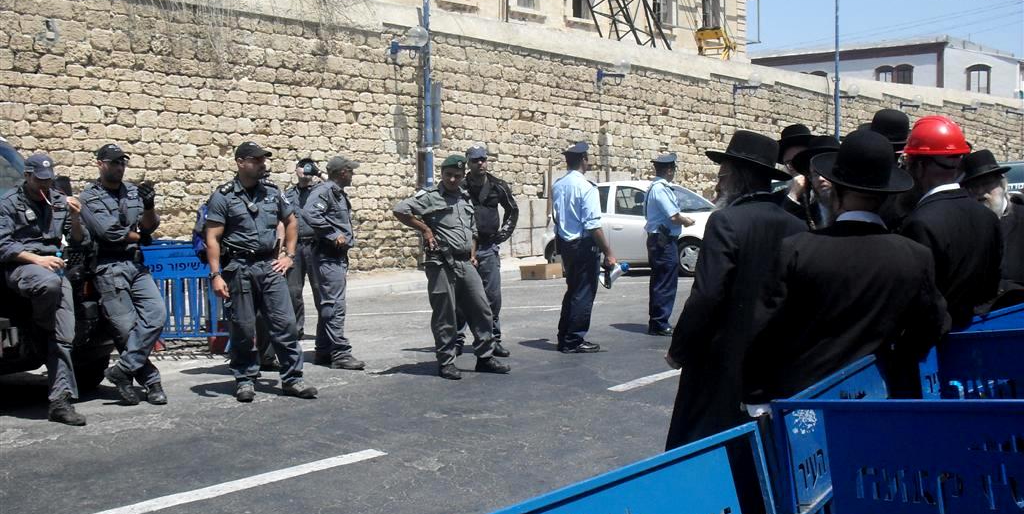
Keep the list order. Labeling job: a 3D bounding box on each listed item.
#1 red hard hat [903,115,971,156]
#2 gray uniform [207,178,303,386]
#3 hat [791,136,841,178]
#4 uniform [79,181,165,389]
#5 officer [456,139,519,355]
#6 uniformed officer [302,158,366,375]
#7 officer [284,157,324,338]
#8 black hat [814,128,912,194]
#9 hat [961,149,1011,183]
[{"bbox_3d":[1.626,-0.461,4.300,0.235,0.155,0.285,-2,3,-45],"label":"red hard hat"},{"bbox_3d":[-1.837,0.175,8.050,0.630,1.470,0.420,-1,3,-22],"label":"gray uniform"},{"bbox_3d":[1.427,-0.465,5.150,0.330,0.140,0.370,-1,-12,-24],"label":"hat"},{"bbox_3d":[-2.658,0.187,7.650,0.560,1.390,0.480,-2,4,-29],"label":"uniform"},{"bbox_3d":[-0.226,-0.051,9.600,0.580,1.820,0.420,-1,2,-14],"label":"officer"},{"bbox_3d":[-1.505,0.030,9.500,0.470,1.760,0.500,1,2,16],"label":"uniformed officer"},{"bbox_3d":[-1.772,0.051,9.600,0.550,1.780,0.430,-1,3,-12],"label":"officer"},{"bbox_3d":[1.188,-0.336,3.800,0.350,0.155,0.370,1,22,-6],"label":"black hat"},{"bbox_3d":[2.726,-0.526,6.500,0.360,0.155,0.340,-18,2,-26],"label":"hat"}]

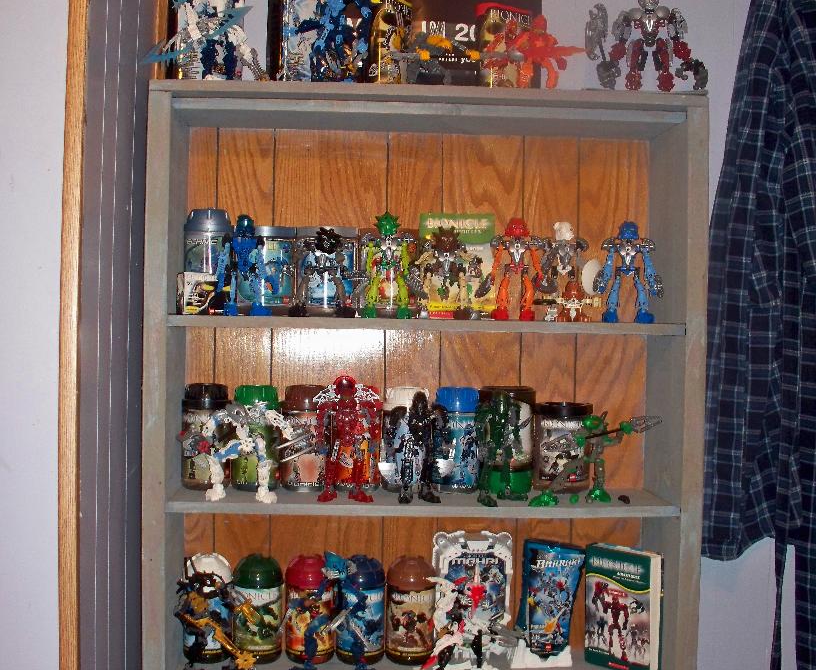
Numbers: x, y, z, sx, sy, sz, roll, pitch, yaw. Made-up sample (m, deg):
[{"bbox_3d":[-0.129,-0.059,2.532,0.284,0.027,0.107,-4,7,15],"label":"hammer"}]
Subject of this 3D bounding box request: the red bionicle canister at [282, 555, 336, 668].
[{"bbox_3d":[-0.168,0.468,1.896,0.085,0.181,0.085,1,1,-3],"label":"red bionicle canister"}]

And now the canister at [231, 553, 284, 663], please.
[{"bbox_3d":[-0.258,0.466,1.891,0.085,0.181,0.085,1,1,-3],"label":"canister"}]

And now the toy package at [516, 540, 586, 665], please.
[{"bbox_3d":[0.248,0.459,1.899,0.111,0.208,0.077,1,1,-13],"label":"toy package"}]

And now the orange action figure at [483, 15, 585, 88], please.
[{"bbox_3d":[0.205,-0.465,1.812,0.158,0.118,0.092,1,1,-9],"label":"orange action figure"}]

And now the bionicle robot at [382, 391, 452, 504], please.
[{"bbox_3d":[0.015,0.183,1.818,0.117,0.176,0.083,1,1,-8],"label":"bionicle robot"}]

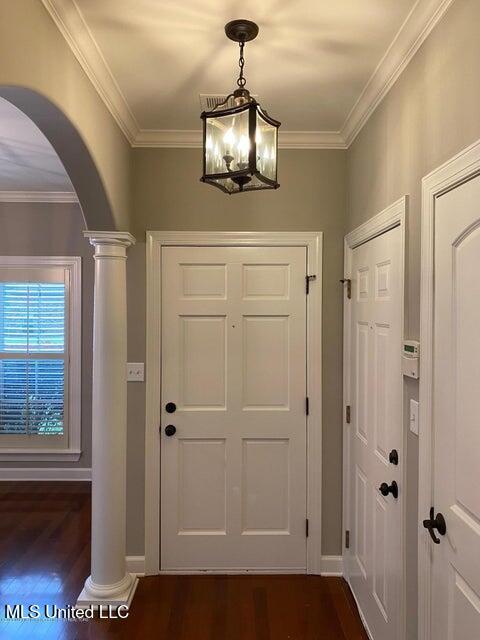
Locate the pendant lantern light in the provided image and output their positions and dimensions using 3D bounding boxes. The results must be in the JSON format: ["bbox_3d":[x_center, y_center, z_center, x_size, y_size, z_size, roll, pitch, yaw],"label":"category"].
[{"bbox_3d":[0.007,-0.827,1.857,0.225,0.615,0.225,1,1,29],"label":"pendant lantern light"}]

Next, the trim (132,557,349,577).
[{"bbox_3d":[-0.022,1.552,3.027,1.360,0.126,0.022,0,1,-1],"label":"trim"}]

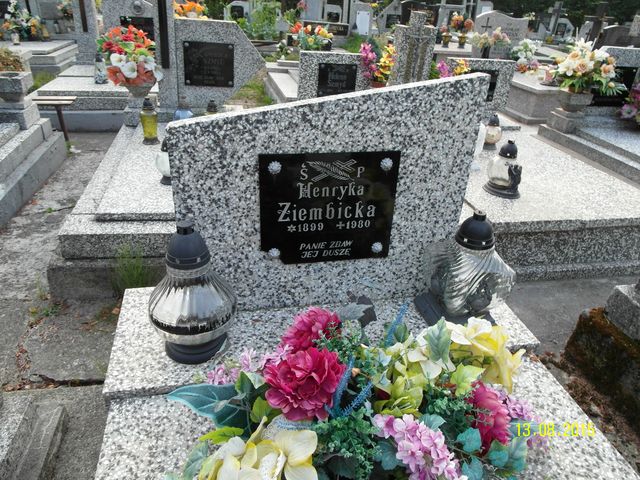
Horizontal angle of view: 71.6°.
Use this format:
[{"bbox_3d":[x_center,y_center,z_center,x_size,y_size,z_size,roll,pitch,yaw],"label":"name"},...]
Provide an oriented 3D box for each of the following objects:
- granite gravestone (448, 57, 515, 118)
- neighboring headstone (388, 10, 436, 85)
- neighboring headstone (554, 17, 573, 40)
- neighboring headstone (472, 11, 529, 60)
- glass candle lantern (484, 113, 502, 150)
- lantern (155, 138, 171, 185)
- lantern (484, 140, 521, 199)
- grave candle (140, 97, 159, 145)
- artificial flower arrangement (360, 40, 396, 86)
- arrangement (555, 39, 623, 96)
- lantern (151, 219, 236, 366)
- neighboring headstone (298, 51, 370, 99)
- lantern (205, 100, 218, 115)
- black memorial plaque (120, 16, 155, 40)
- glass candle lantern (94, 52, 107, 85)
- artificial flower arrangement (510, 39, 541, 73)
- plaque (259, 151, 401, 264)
[{"bbox_3d":[1.293,-1.232,3.561,0.550,0.412,0.100,-3,29,-12],"label":"granite gravestone"},{"bbox_3d":[0.759,-1.462,3.655,0.330,0.760,0.100,-2,29,-11],"label":"neighboring headstone"},{"bbox_3d":[6.135,-5.223,11.070,0.460,0.543,0.120,-3,29,-12],"label":"neighboring headstone"},{"bbox_3d":[2.237,-2.522,5.500,0.680,0.600,0.120,-2,29,-11],"label":"neighboring headstone"},{"bbox_3d":[1.210,-0.769,3.101,0.120,0.250,0.120,-2,29,-11],"label":"glass candle lantern"},{"bbox_3d":[-0.793,-0.427,2.322,0.155,0.250,0.155,-2,29,-11],"label":"lantern"},{"bbox_3d":[0.917,-0.363,2.189,0.170,0.255,0.135,23,34,32],"label":"lantern"},{"bbox_3d":[-1.102,-0.777,2.855,0.112,0.272,0.112,-3,29,-12],"label":"grave candle"},{"bbox_3d":[0.440,-1.266,3.290,0.270,0.377,0.220,-3,29,-12],"label":"artificial flower arrangement"},{"bbox_3d":[2.062,-1.337,3.420,0.470,0.380,0.440,-2,29,-11],"label":"arrangement"},{"bbox_3d":[-0.279,0.107,0.951,0.190,0.336,0.190,-2,29,-11],"label":"lantern"},{"bbox_3d":[0.093,-1.323,3.667,0.550,0.430,0.080,-2,29,-11],"label":"neighboring headstone"},{"bbox_3d":[-0.779,-0.870,3.158,0.095,0.210,0.095,-2,29,-11],"label":"lantern"},{"bbox_3d":[-1.861,-2.154,4.550,0.335,0.280,0.020,-3,29,-12],"label":"black memorial plaque"},{"bbox_3d":[-1.988,-1.546,3.988,0.105,0.258,0.105,-3,29,-12],"label":"glass candle lantern"},{"bbox_3d":[2.177,-1.954,4.700,0.300,0.310,0.270,-2,29,-11],"label":"artificial flower arrangement"},{"bbox_3d":[0.022,-0.081,1.177,0.360,0.311,0.020,-3,28,-11],"label":"plaque"}]

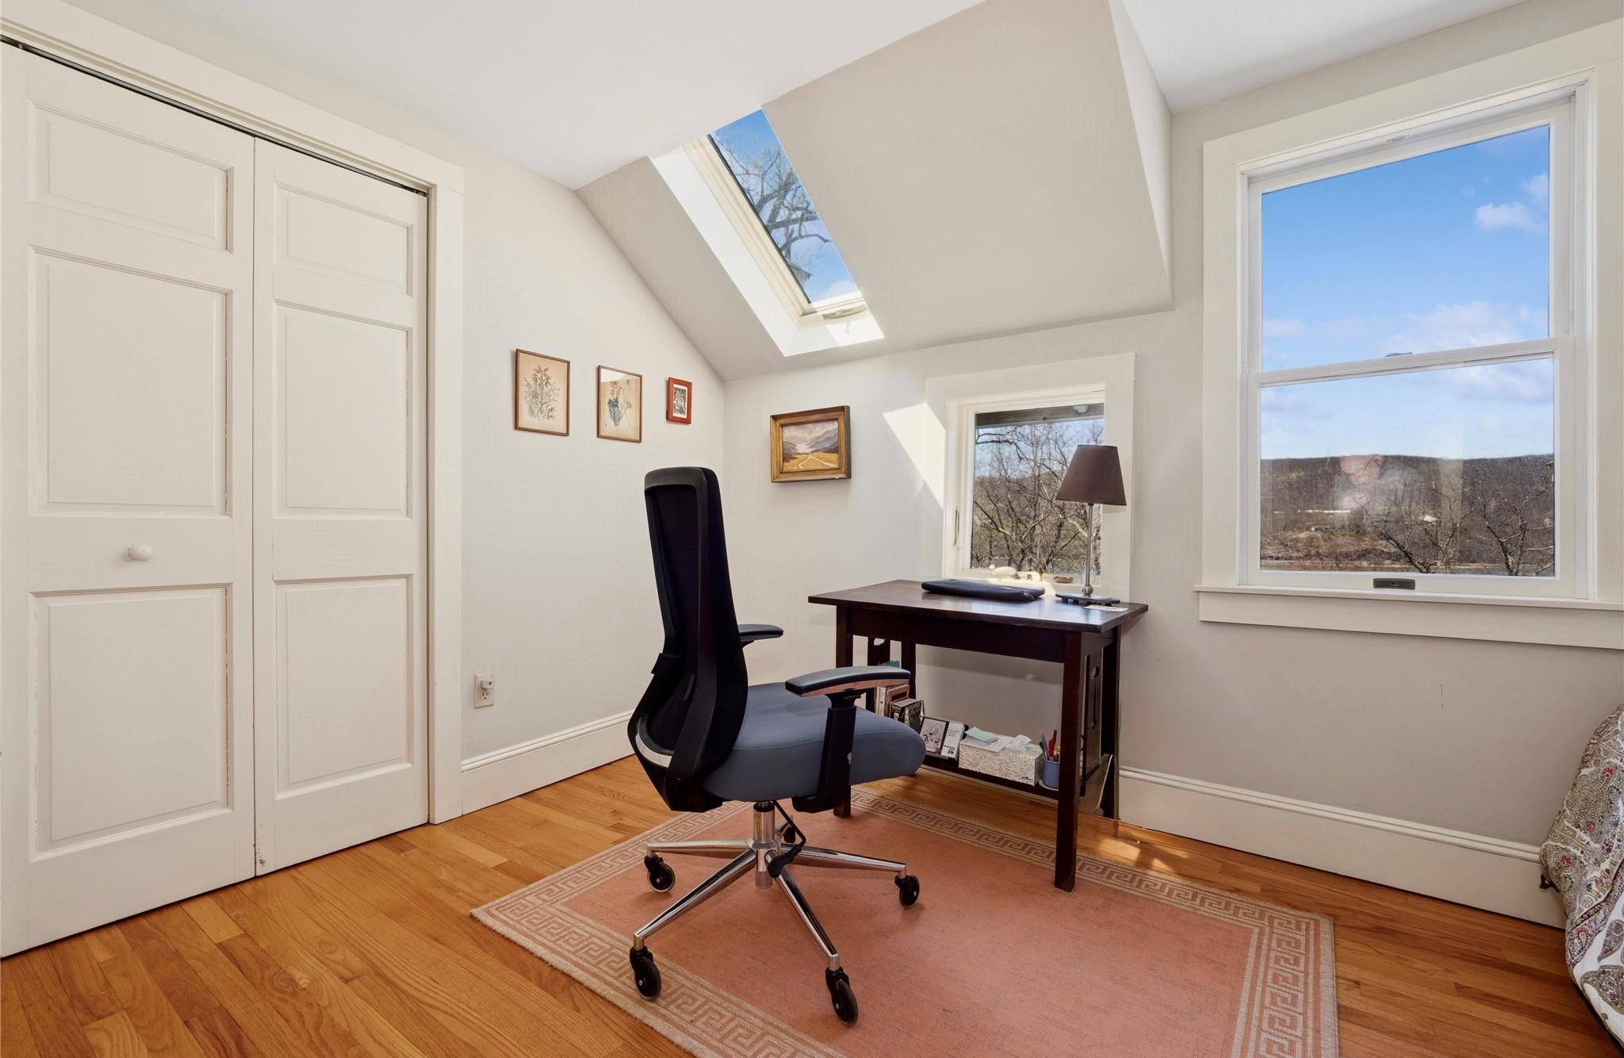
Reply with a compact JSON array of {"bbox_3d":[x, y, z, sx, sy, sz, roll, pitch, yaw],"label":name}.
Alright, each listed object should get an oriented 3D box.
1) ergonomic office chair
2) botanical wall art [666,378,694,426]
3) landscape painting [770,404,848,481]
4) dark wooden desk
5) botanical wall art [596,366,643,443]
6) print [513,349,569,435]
[{"bbox_3d":[-0.088,0.420,1.669,0.729,1.118,0.729,0,0,-23],"label":"ergonomic office chair"},{"bbox_3d":[-0.616,-0.590,3.047,0.017,0.197,0.148,0,0,36],"label":"botanical wall art"},{"bbox_3d":[-0.011,-0.371,2.962,0.419,0.315,0.037,0,0,36],"label":"landscape painting"},{"bbox_3d":[0.543,0.609,2.191,0.946,0.739,0.591,0,0,37],"label":"dark wooden desk"},{"bbox_3d":[-0.812,-0.519,2.780,0.018,0.293,0.227,0,0,36],"label":"botanical wall art"},{"bbox_3d":[-1.021,-0.511,2.495,0.018,0.295,0.223,0,0,36],"label":"print"}]

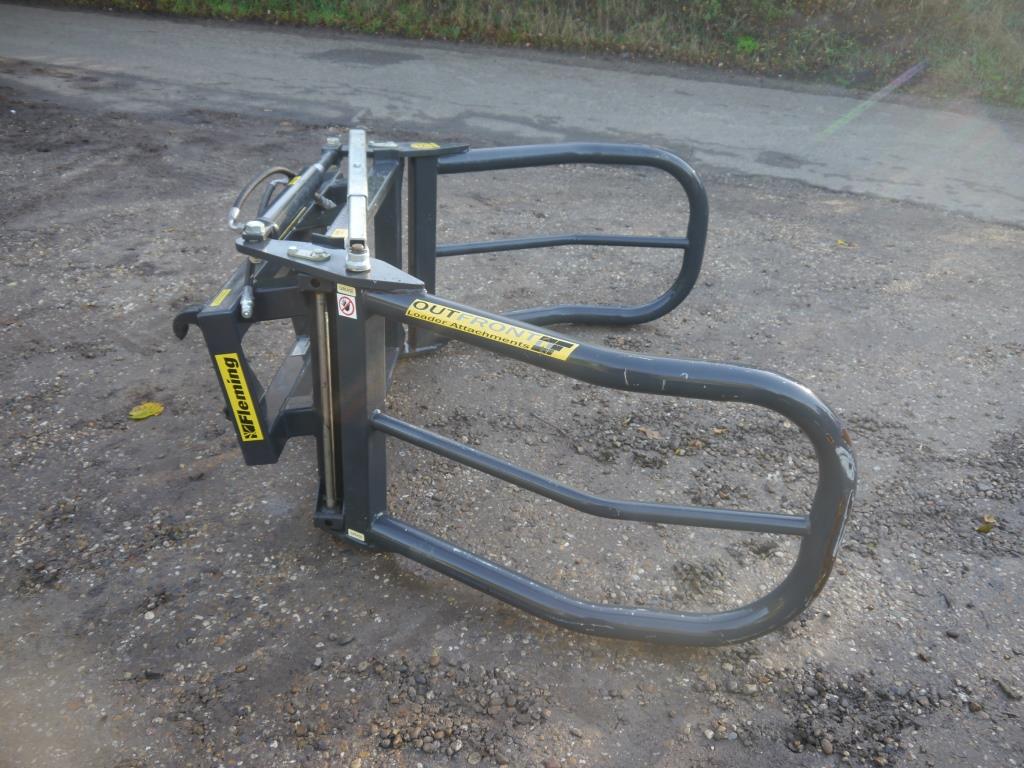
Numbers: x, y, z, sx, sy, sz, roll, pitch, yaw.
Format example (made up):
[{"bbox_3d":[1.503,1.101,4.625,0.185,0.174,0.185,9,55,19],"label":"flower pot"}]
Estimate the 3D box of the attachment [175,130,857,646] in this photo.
[{"bbox_3d":[-0.028,-0.220,2.607,1.601,0.863,1.911,4,30,0],"label":"attachment"}]

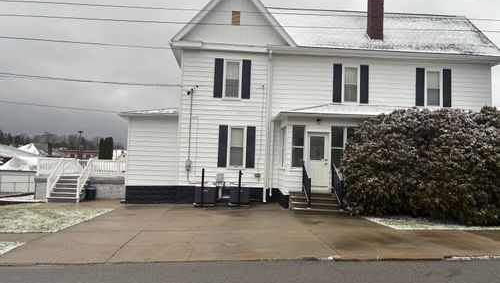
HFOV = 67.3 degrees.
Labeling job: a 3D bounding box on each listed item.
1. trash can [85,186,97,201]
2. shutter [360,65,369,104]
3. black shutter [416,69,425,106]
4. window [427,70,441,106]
[{"bbox_3d":[-7.095,2.297,16.759,0.480,0.630,0.480,2,-2,-3],"label":"trash can"},{"bbox_3d":[5.045,-2.506,16.465,0.375,1.705,0.050,2,-2,-3],"label":"shutter"},{"bbox_3d":[7.530,-2.418,16.603,0.382,1.712,0.050,2,-4,-2],"label":"black shutter"},{"bbox_3d":[8.161,-2.338,16.653,0.702,1.649,0.100,2,-2,-3],"label":"window"}]

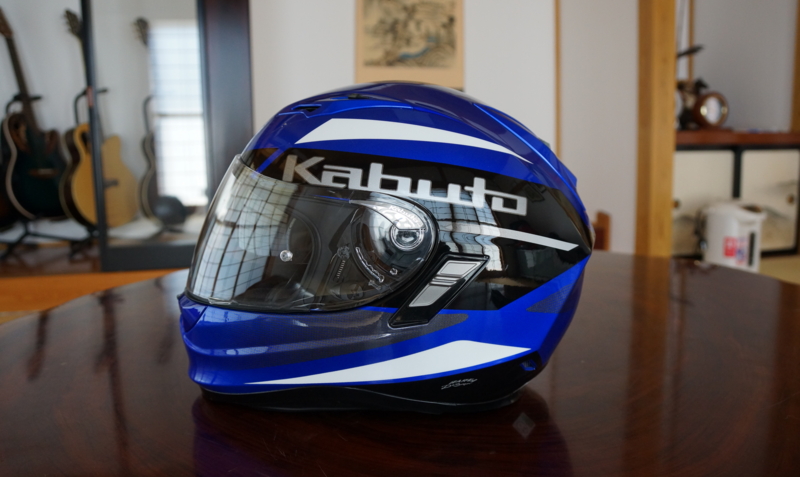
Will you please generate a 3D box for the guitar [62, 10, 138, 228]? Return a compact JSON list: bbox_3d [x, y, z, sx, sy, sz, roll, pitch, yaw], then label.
[{"bbox_3d":[-1.455,-0.560,2.840,0.110,1.030,0.400,-7,5,22],"label":"guitar"}]

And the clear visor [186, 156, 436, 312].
[{"bbox_3d":[-0.081,-0.012,0.500,0.185,0.115,0.240,-2,8,-7],"label":"clear visor"}]

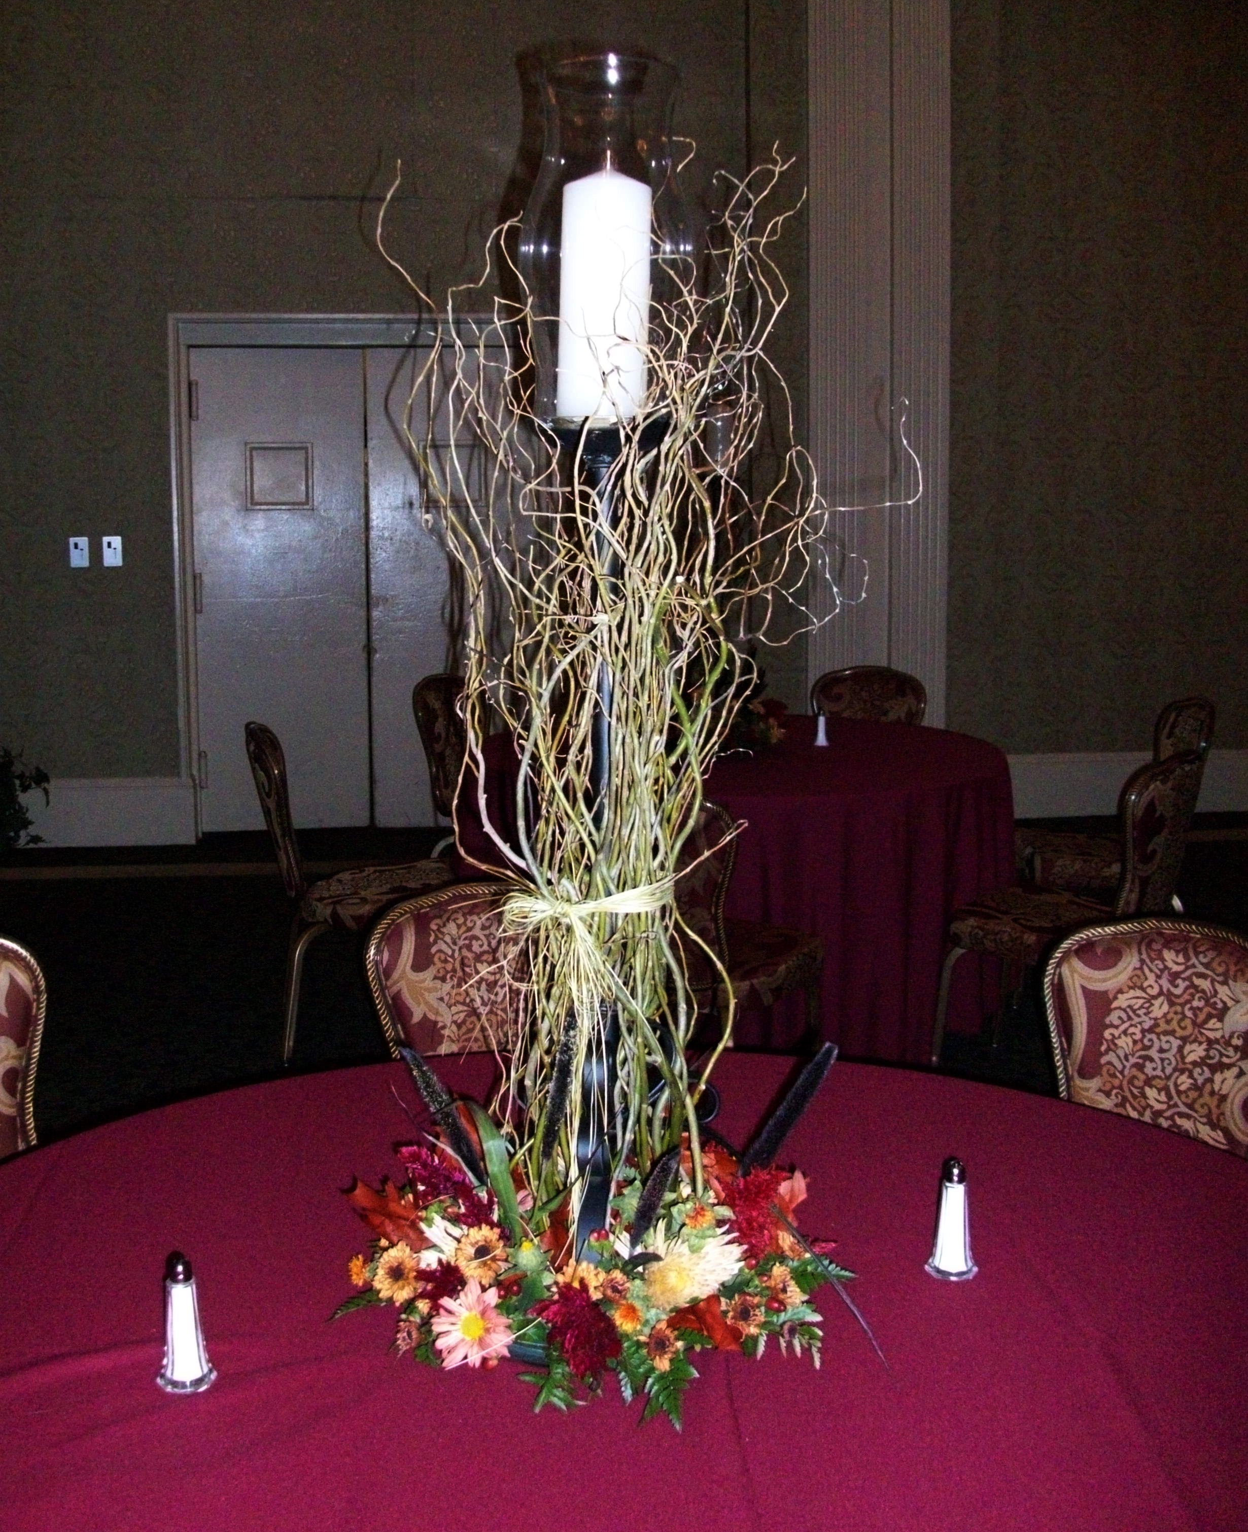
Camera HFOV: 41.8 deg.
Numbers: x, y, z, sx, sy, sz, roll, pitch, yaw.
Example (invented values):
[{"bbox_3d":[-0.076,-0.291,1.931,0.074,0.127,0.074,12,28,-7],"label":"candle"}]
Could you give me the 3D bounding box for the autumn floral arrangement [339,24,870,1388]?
[{"bbox_3d":[-0.020,-0.032,1.369,0.450,1.030,0.420,0,8,0],"label":"autumn floral arrangement"}]

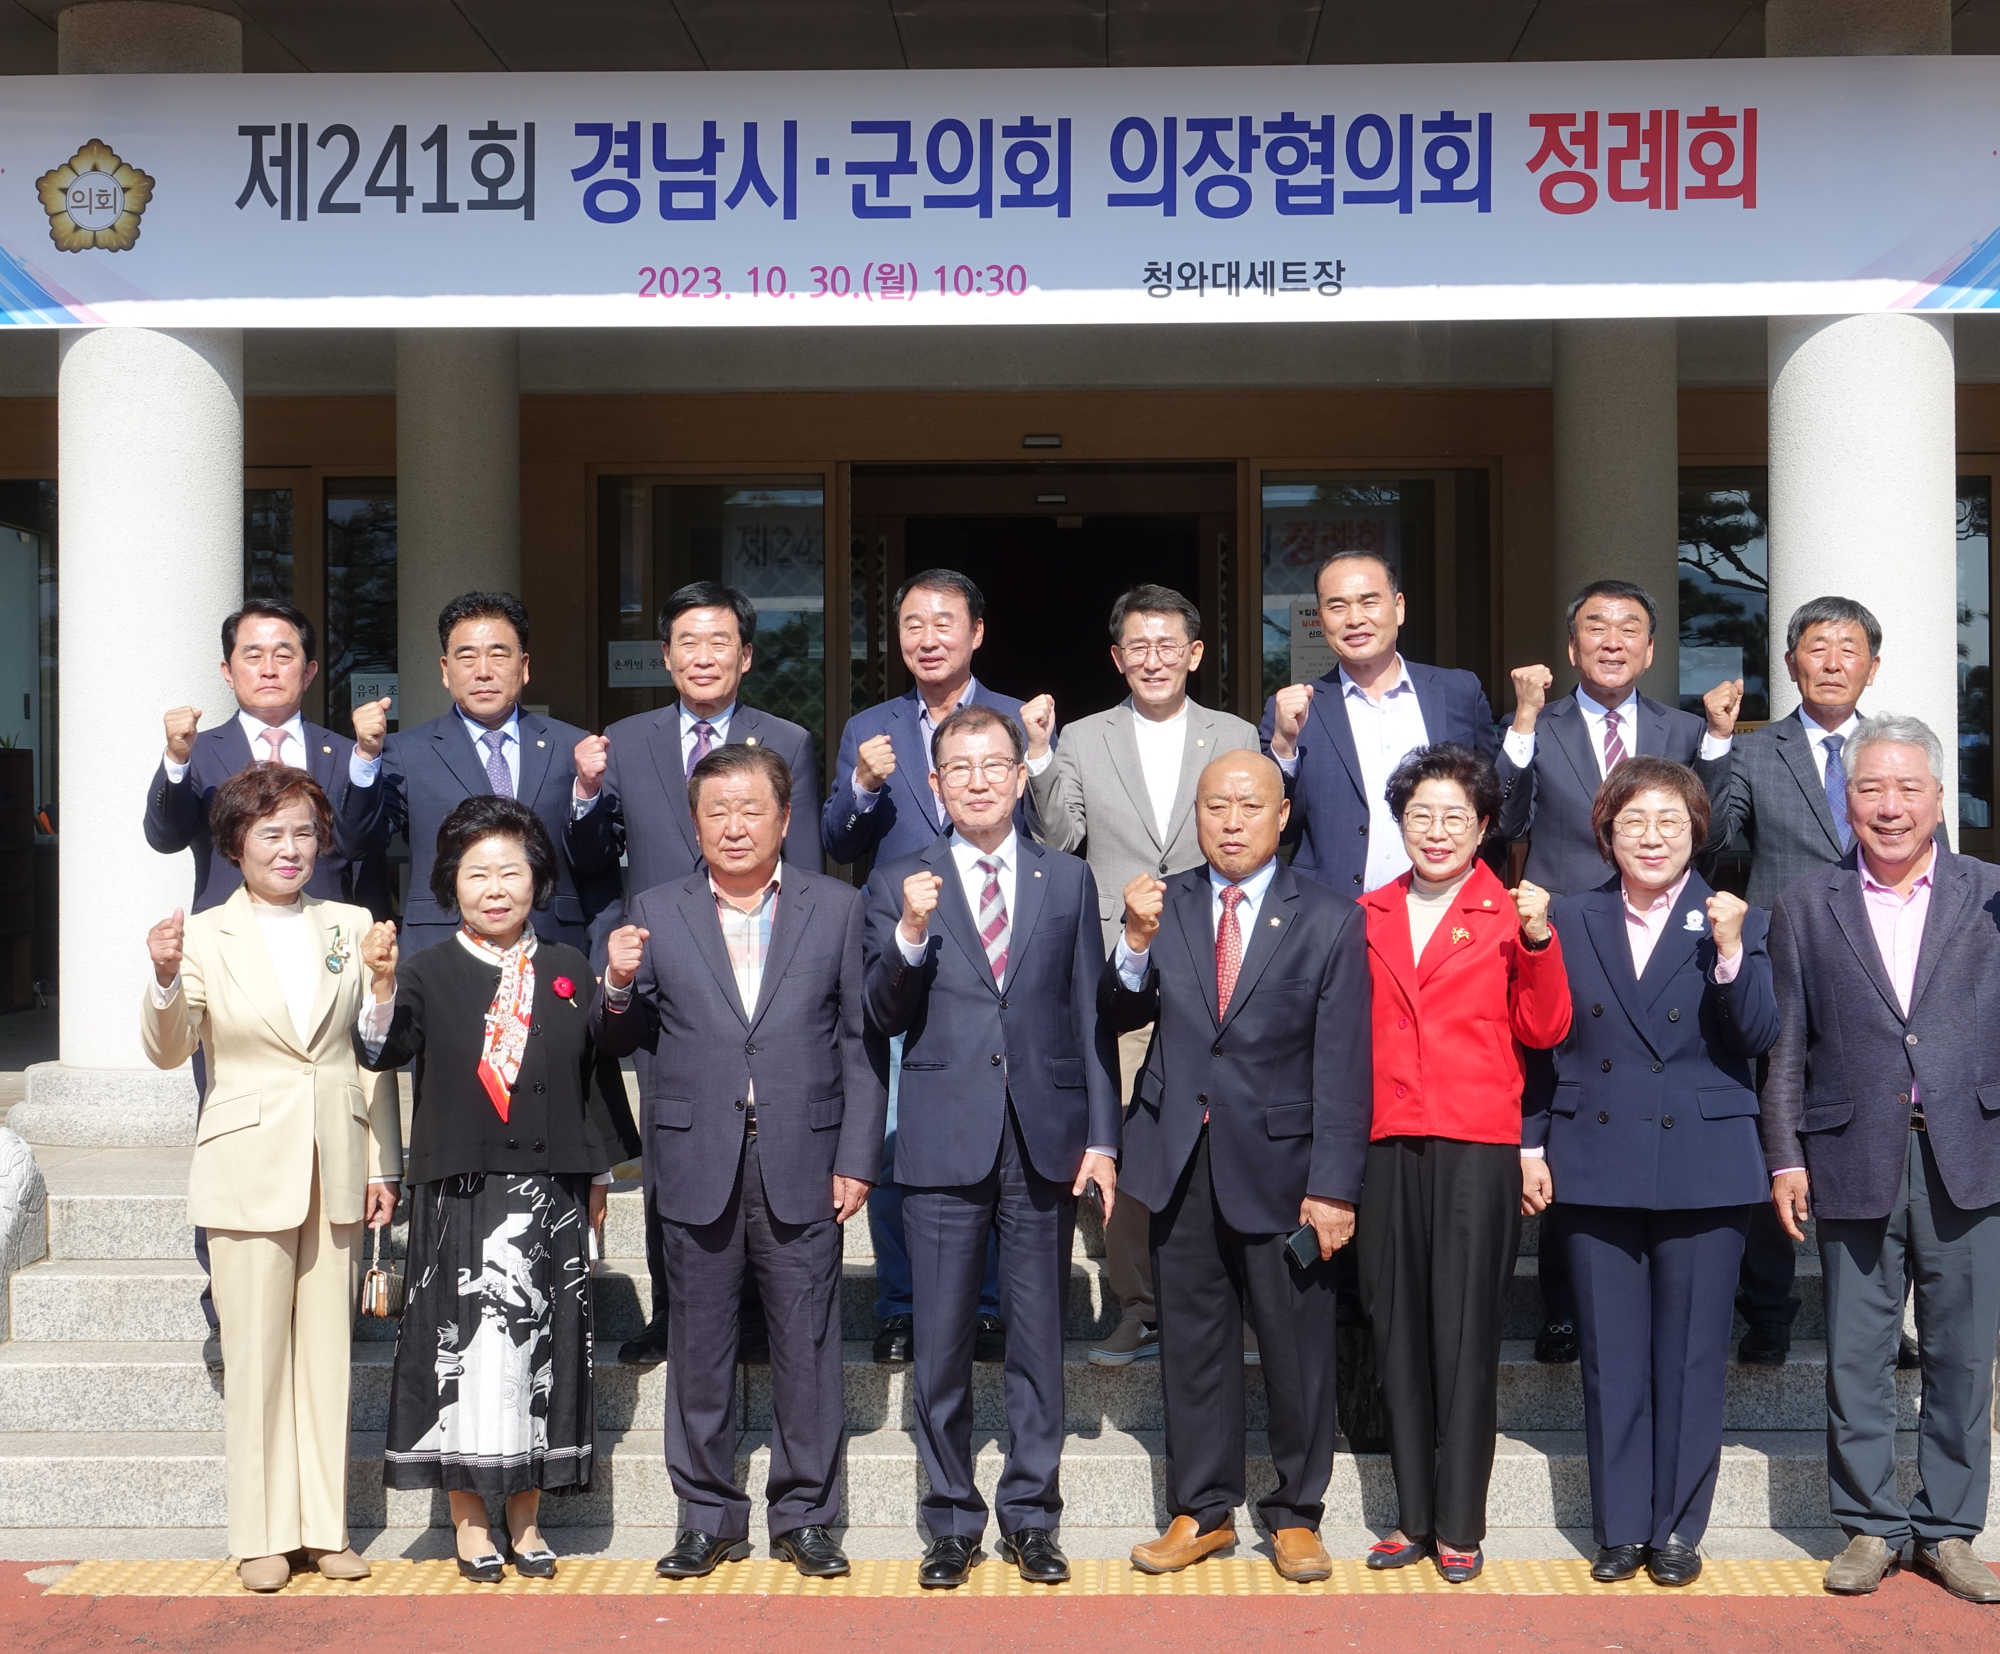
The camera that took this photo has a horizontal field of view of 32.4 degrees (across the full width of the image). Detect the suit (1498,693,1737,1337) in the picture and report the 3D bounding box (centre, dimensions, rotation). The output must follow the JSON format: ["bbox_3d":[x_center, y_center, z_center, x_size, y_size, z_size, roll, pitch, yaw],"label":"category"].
[{"bbox_3d":[1.385,0.423,7.720,0.534,1.445,0.400,0,0,5],"label":"suit"}]

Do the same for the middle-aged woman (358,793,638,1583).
[{"bbox_3d":[-1.002,0.710,6.880,0.561,1.552,0.420,0,0,-10],"label":"middle-aged woman"}]

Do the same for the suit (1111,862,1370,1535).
[{"bbox_3d":[0.474,0.731,6.787,0.508,1.325,0.340,0,0,10],"label":"suit"}]

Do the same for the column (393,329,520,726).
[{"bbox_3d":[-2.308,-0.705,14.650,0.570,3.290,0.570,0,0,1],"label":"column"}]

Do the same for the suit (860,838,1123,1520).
[{"bbox_3d":[-0.021,0.708,6.747,0.494,1.378,0.340,0,0,0],"label":"suit"}]

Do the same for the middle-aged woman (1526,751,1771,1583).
[{"bbox_3d":[1.295,0.661,6.820,0.483,1.600,0.370,0,0,3],"label":"middle-aged woman"}]

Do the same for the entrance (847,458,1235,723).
[{"bbox_3d":[0.213,-0.381,16.100,1.830,2.646,0.300,0,0,1],"label":"entrance"}]

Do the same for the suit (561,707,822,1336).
[{"bbox_3d":[-0.686,0.427,7.720,0.578,1.436,0.400,0,0,2],"label":"suit"}]

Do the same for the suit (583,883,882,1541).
[{"bbox_3d":[-0.526,0.757,6.900,0.582,1.357,0.370,0,0,0],"label":"suit"}]

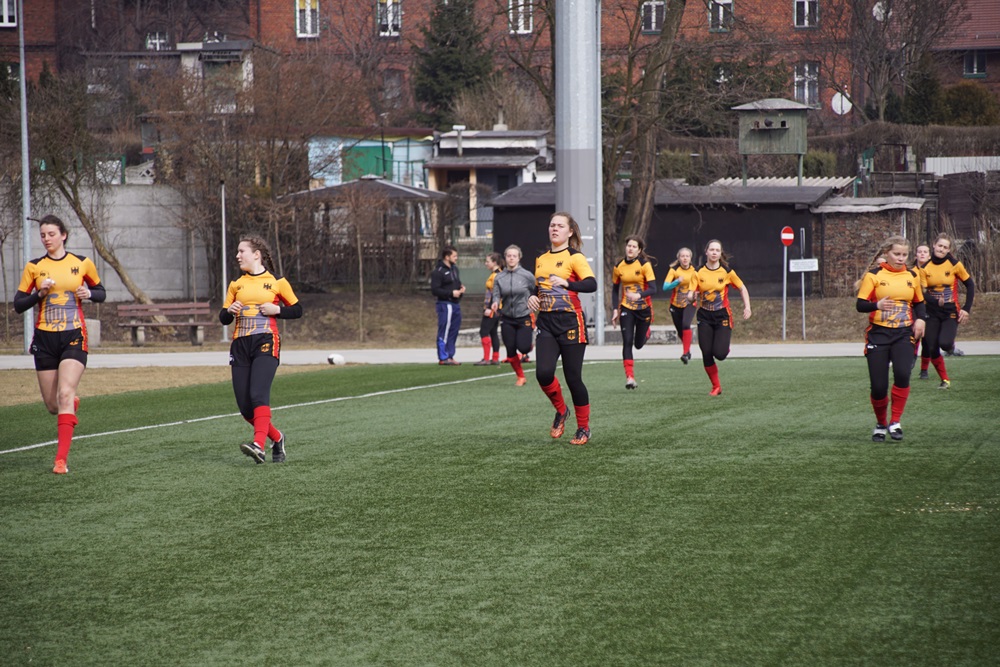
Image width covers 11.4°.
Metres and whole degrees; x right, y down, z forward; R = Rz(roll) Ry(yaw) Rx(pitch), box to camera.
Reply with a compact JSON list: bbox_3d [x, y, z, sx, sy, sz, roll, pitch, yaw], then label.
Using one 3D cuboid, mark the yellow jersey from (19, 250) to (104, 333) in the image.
[{"bbox_3d":[-2.863,-0.267,32.500,0.530,0.520,0.300,-1,1,6],"label":"yellow jersey"}]

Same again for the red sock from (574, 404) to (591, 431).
[{"bbox_3d":[0.608,0.619,36.600,0.105,0.210,0.115,6,19,22],"label":"red sock"}]

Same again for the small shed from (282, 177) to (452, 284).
[{"bbox_3d":[-3.159,-2.525,122.000,3.850,2.700,3.700,0,1,13],"label":"small shed"}]

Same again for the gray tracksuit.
[{"bbox_3d":[0.157,-0.477,58.200,0.500,0.600,0.330,0,1,12],"label":"gray tracksuit"}]

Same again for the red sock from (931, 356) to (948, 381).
[{"bbox_3d":[4.695,0.376,53.300,0.110,0.255,0.125,-21,5,16],"label":"red sock"}]

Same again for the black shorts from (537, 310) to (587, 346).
[{"bbox_3d":[0.458,-0.051,36.600,0.345,0.270,0.250,0,1,25],"label":"black shorts"}]

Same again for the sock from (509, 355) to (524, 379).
[{"bbox_3d":[0.198,0.399,58.200,0.110,0.250,0.125,-25,8,13],"label":"sock"}]

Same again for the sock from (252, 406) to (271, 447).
[{"bbox_3d":[-1.650,0.643,34.600,0.120,0.290,0.130,3,0,0],"label":"sock"}]

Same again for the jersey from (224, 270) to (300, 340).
[{"bbox_3d":[-1.648,-0.194,34.700,0.470,0.490,0.280,0,1,22],"label":"jersey"}]

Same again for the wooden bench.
[{"bbox_3d":[-6.479,-0.169,97.000,1.840,0.840,0.620,-1,1,-19],"label":"wooden bench"}]

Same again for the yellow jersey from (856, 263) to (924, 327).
[{"bbox_3d":[2.983,-0.283,38.200,0.500,0.490,0.270,-1,1,-10],"label":"yellow jersey"}]

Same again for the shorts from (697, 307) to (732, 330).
[{"bbox_3d":[2.265,-0.158,52.800,0.360,0.260,0.260,0,1,18],"label":"shorts"}]

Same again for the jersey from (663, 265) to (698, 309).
[{"bbox_3d":[2.361,-0.595,64.000,0.500,0.550,0.320,-1,4,4],"label":"jersey"}]

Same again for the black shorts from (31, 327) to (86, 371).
[{"bbox_3d":[-2.854,0.104,32.400,0.370,0.270,0.270,0,1,12],"label":"black shorts"}]

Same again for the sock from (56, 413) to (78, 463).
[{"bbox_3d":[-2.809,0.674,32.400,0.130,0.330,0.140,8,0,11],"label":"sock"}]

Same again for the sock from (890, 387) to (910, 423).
[{"bbox_3d":[3.052,0.541,38.100,0.130,0.280,0.135,7,0,-11],"label":"sock"}]

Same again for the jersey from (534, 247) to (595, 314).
[{"bbox_3d":[0.472,-0.391,36.900,0.420,0.500,0.280,0,1,27],"label":"jersey"}]

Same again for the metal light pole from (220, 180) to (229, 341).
[{"bbox_3d":[-5.785,-1.522,105.000,0.160,3.400,0.160,-1,1,0],"label":"metal light pole"}]

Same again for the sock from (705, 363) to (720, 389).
[{"bbox_3d":[2.222,0.442,52.000,0.115,0.250,0.125,-14,10,22],"label":"sock"}]

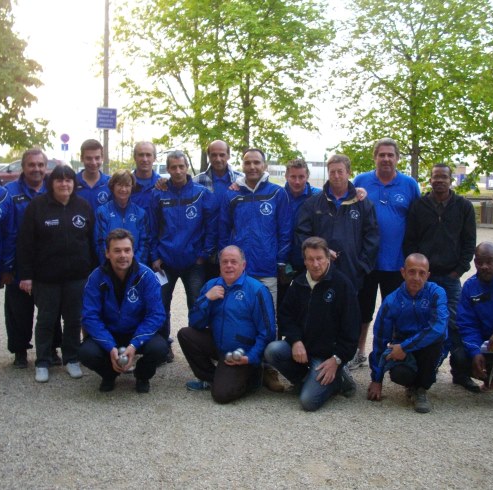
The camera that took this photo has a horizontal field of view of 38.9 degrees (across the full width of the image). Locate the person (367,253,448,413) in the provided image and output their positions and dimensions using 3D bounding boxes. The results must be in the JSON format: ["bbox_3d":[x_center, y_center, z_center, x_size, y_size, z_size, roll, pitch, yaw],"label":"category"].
[{"bbox_3d":[1.162,0.580,5.009,0.570,1.048,0.700,3,6,14],"label":"person"}]

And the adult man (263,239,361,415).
[{"bbox_3d":[0.456,0.519,4.972,0.620,1.150,0.720,3,6,18],"label":"adult man"}]

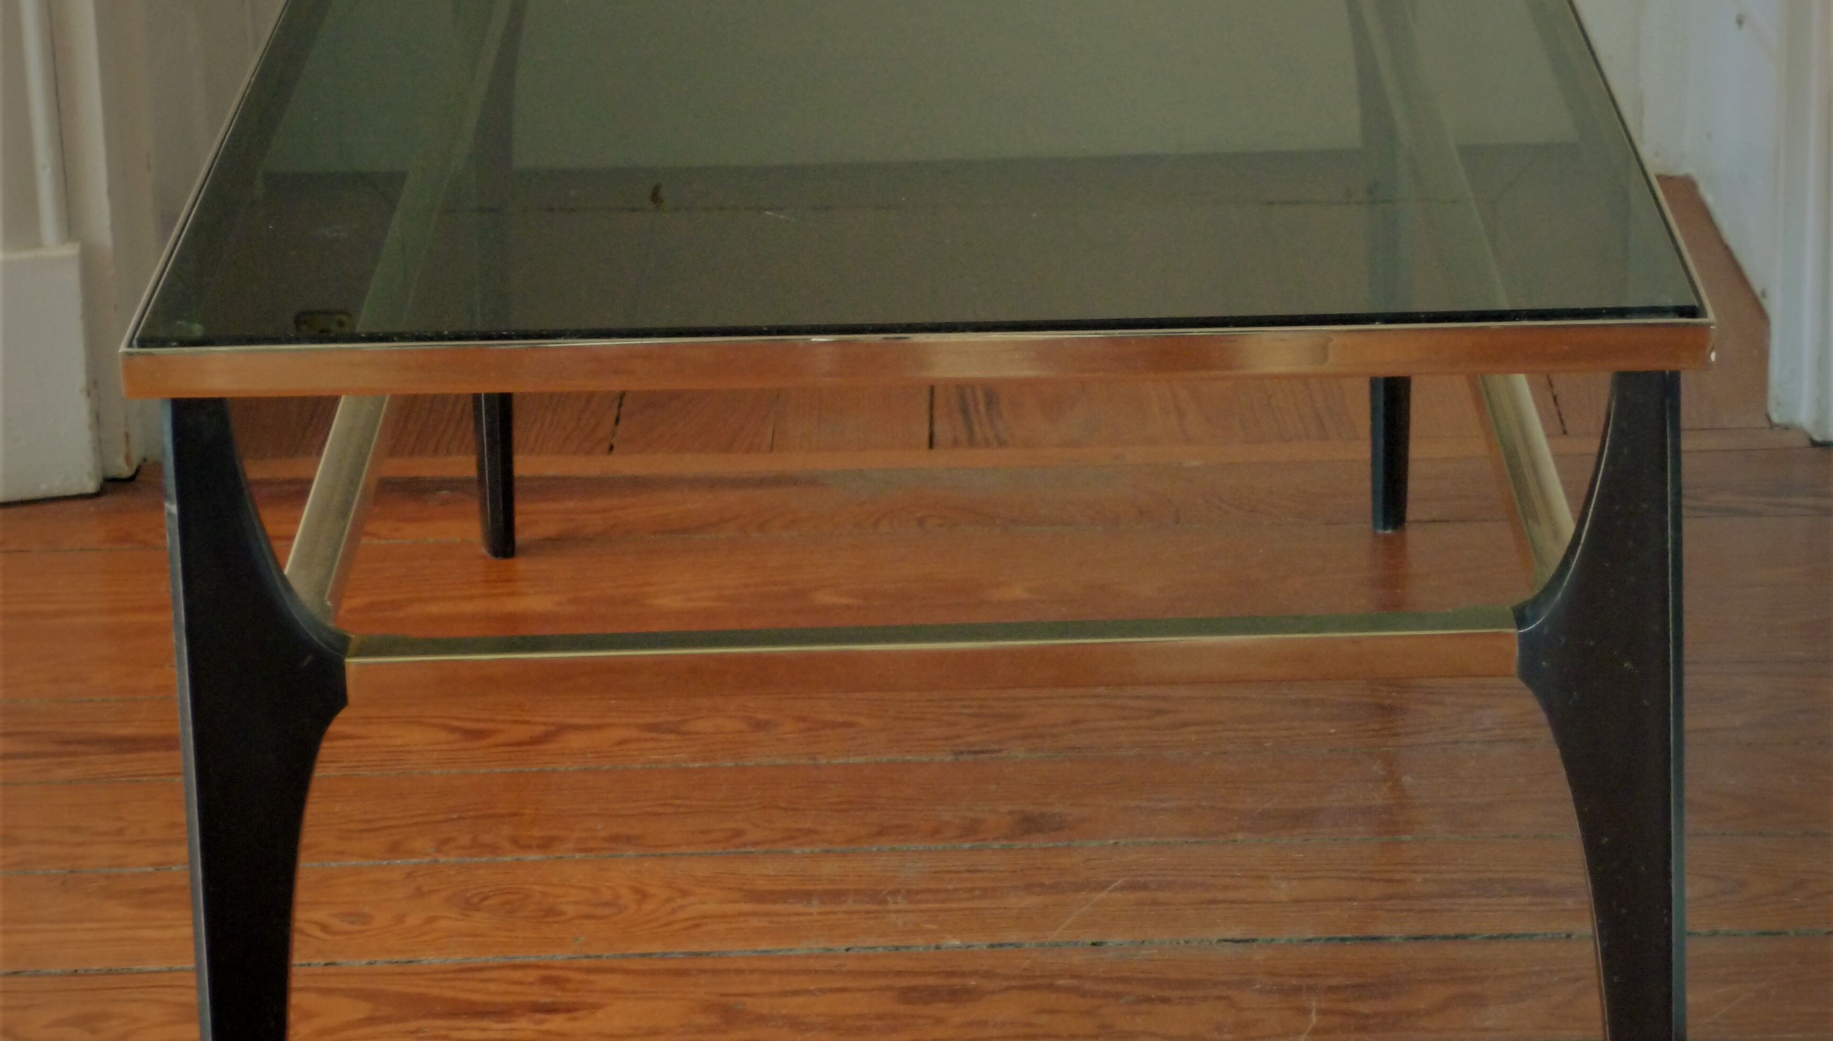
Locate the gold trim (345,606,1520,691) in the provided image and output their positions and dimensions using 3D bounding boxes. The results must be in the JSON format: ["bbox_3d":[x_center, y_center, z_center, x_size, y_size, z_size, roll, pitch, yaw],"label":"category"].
[{"bbox_3d":[0.005,0.043,1.628,0.367,0.016,0.020,-2,20,1],"label":"gold trim"}]

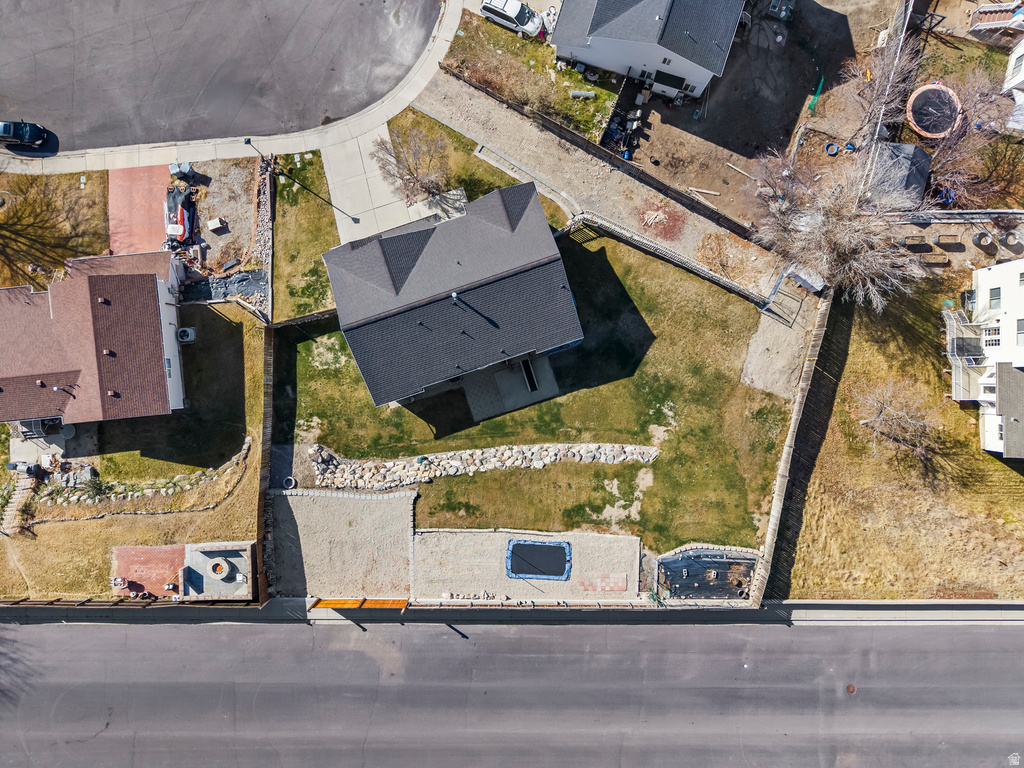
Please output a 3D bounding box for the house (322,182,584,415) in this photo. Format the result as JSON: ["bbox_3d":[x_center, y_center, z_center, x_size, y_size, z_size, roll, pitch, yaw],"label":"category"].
[{"bbox_3d":[-3.900,-5.970,47.800,14.800,6.700,11.100,-19,90,0],"label":"house"}]

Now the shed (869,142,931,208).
[{"bbox_3d":[27.510,-14.800,50.400,3.800,3.000,3.800,13,90,0],"label":"shed"}]

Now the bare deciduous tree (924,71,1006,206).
[{"bbox_3d":[31.200,-16.700,49.100,5.300,6.600,7.400,0,90,0],"label":"bare deciduous tree"}]

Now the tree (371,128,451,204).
[{"bbox_3d":[-6.880,-14.820,48.600,5.000,5.400,4.800,0,90,0],"label":"tree"}]

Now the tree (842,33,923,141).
[{"bbox_3d":[25.470,-20.100,48.800,4.600,7.000,5.500,0,90,0],"label":"tree"}]

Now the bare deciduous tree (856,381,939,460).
[{"bbox_3d":[25.400,2.400,48.700,4.900,6.600,5.200,0,90,0],"label":"bare deciduous tree"}]

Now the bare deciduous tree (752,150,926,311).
[{"bbox_3d":[21.900,-10.200,47.800,9.800,8.500,10.000,0,90,0],"label":"bare deciduous tree"}]

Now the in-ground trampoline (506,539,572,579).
[{"bbox_3d":[1.970,12.750,51.300,4.600,0.250,2.750,3,90,0],"label":"in-ground trampoline"}]

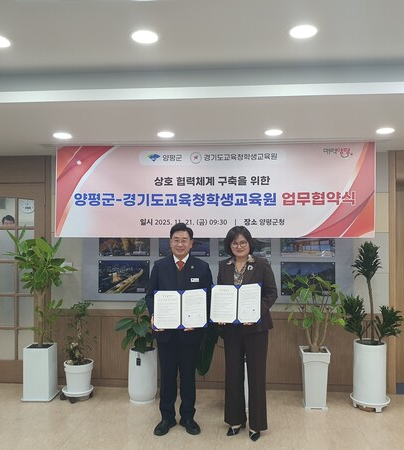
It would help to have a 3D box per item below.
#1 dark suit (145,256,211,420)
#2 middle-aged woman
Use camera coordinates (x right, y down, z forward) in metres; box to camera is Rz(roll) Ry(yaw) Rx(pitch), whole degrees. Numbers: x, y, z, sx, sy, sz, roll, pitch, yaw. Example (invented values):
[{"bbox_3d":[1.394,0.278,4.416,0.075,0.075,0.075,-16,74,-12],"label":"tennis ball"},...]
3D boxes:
[{"bbox_3d":[-0.188,0.947,3.772,0.563,1.405,0.352,0,0,-1],"label":"dark suit"},{"bbox_3d":[0.378,0.850,3.712,0.513,1.691,0.412,0,0,12],"label":"middle-aged woman"}]

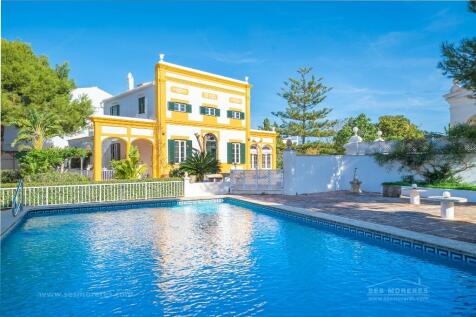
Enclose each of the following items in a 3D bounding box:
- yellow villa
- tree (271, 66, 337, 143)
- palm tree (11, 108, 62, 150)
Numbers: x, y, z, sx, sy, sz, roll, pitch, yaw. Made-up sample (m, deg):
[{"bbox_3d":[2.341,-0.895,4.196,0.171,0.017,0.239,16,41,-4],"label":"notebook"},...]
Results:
[{"bbox_3d":[-6.380,-2.630,29.900,17.600,9.200,11.000,1,-1,-42],"label":"yellow villa"},{"bbox_3d":[7.550,-4.180,36.000,7.200,12.500,7.200,0,-1,0],"label":"tree"},{"bbox_3d":[-12.000,-0.550,19.000,3.100,4.700,3.100,0,-1,0],"label":"palm tree"}]

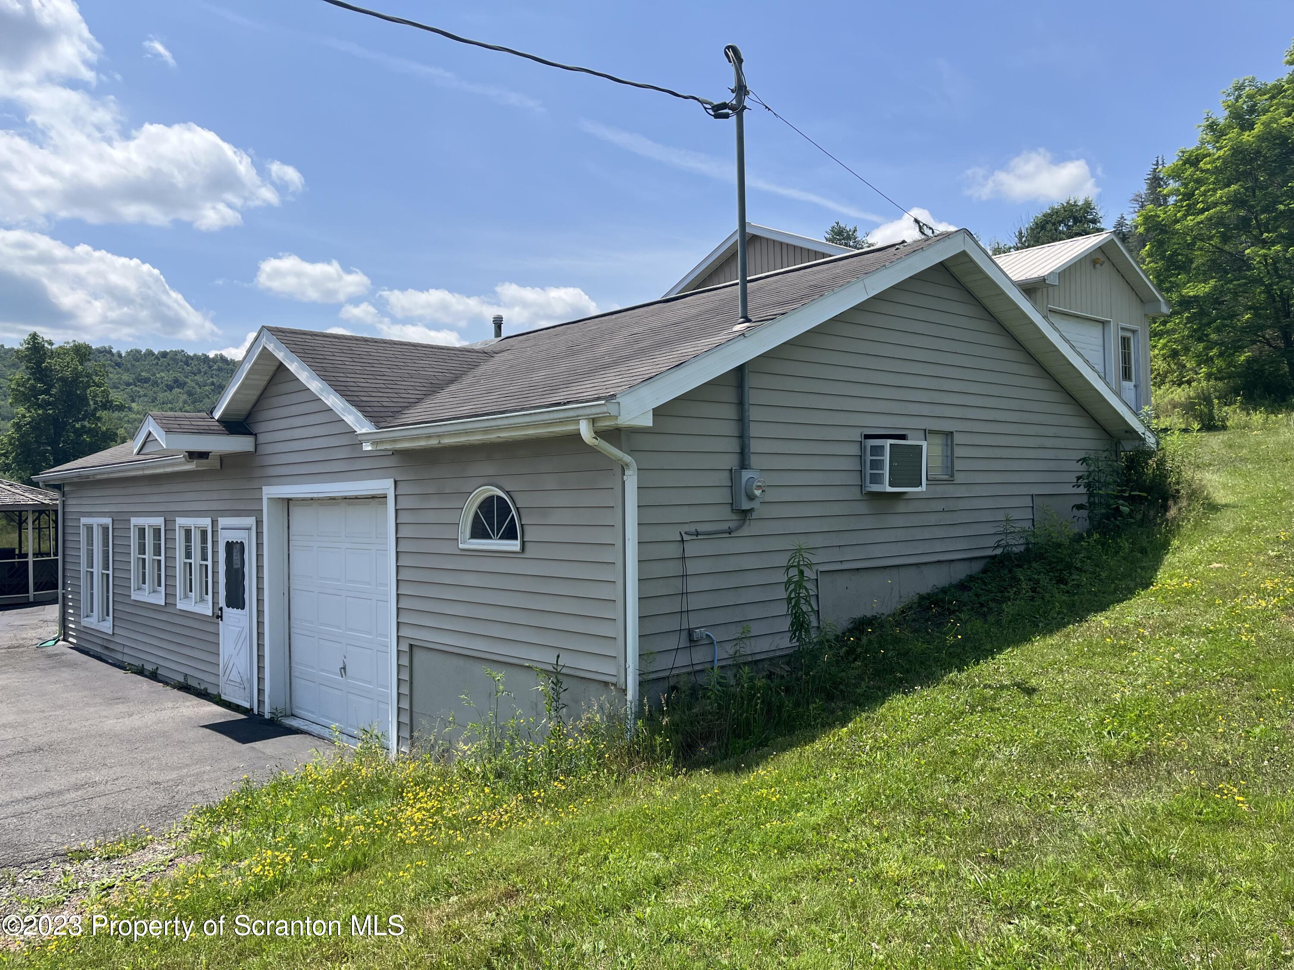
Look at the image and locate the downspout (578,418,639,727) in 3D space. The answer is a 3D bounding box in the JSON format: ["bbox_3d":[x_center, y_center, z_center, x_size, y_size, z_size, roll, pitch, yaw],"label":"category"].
[{"bbox_3d":[-0.235,0.605,6.432,0.417,2.081,0.080,0,-1,-42],"label":"downspout"}]

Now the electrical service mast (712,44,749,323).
[{"bbox_3d":[0.642,-2.268,7.282,0.300,2.105,0.160,-1,-1,-34],"label":"electrical service mast"}]

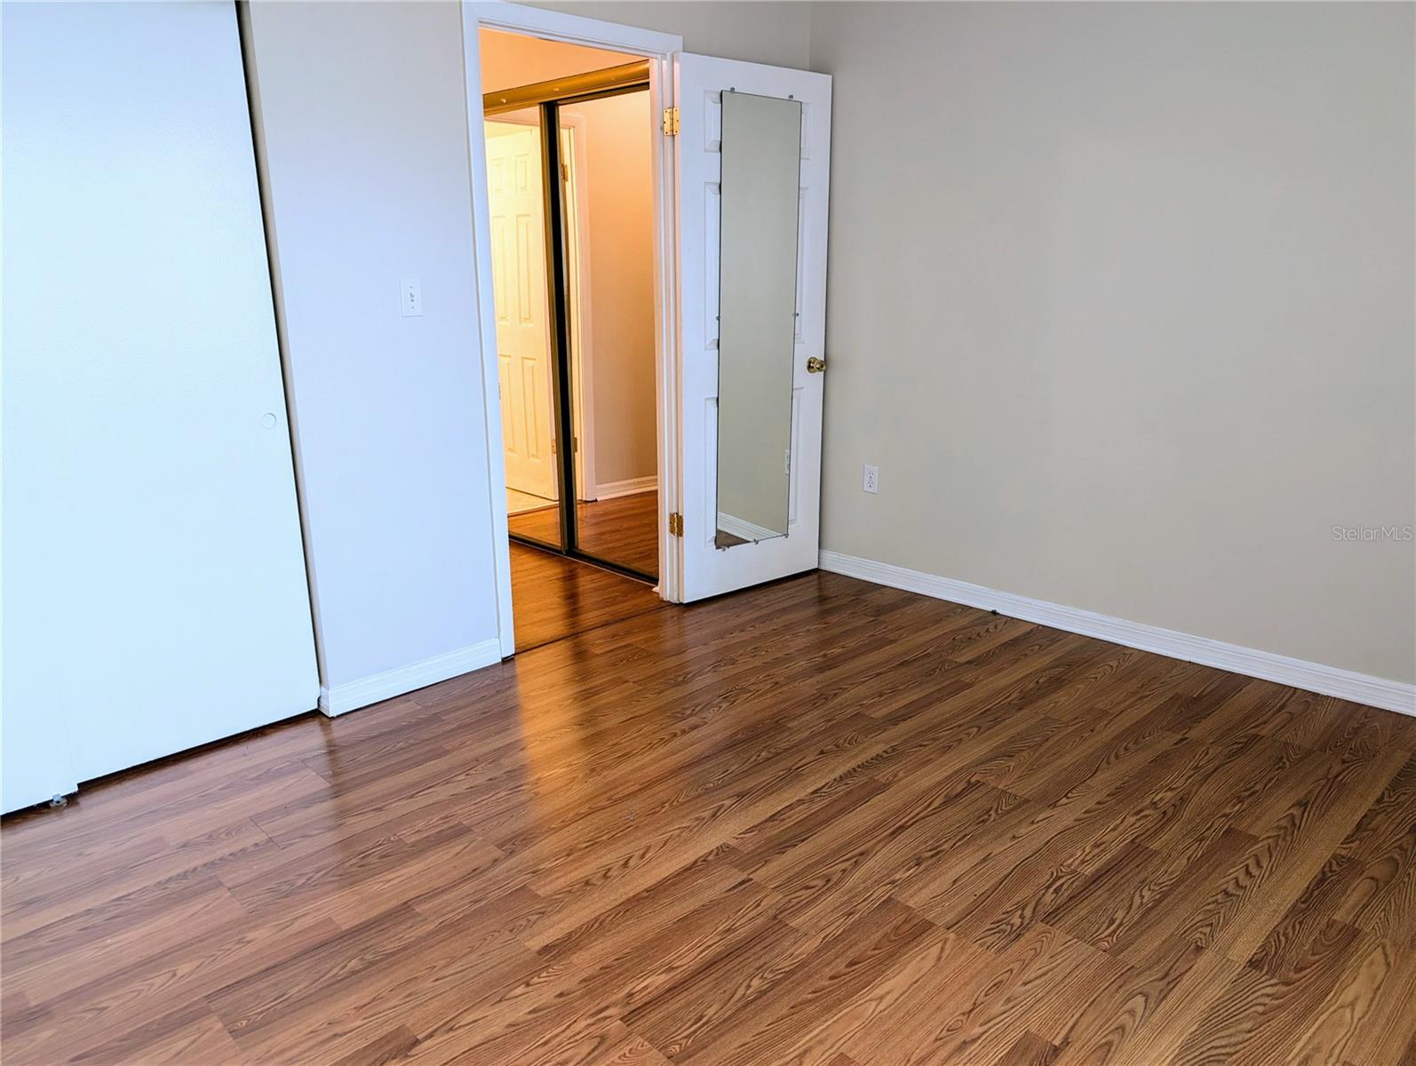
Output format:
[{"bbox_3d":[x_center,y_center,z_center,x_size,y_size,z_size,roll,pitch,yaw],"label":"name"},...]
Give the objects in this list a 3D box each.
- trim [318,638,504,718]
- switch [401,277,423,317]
[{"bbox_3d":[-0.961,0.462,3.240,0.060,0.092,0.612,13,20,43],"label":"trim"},{"bbox_3d":[-0.895,-0.712,2.976,0.016,0.115,0.071,13,20,43],"label":"switch"}]

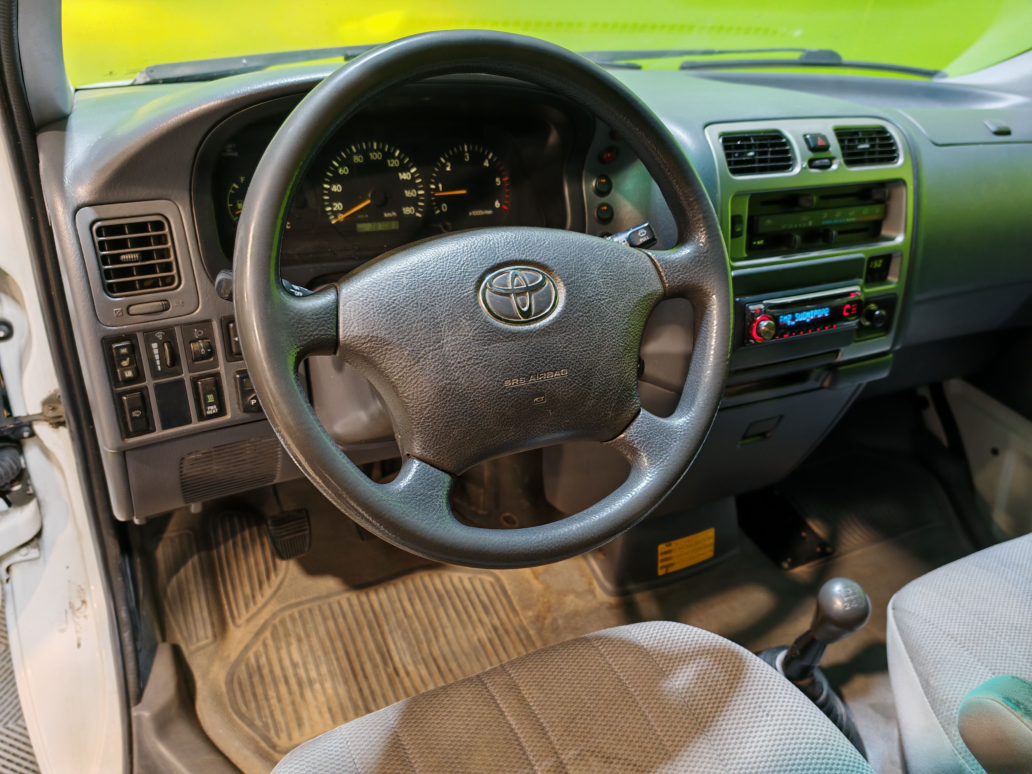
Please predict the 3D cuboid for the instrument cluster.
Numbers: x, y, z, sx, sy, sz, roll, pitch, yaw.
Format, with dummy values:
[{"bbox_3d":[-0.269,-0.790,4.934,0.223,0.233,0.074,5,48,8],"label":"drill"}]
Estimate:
[{"bbox_3d":[-0.095,-0.179,0.713,0.340,0.155,0.080,-12,13,-28],"label":"instrument cluster"}]

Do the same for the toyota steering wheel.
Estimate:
[{"bbox_3d":[-0.013,-0.063,0.613,0.390,0.390,0.095,-13,2,-25],"label":"toyota steering wheel"}]

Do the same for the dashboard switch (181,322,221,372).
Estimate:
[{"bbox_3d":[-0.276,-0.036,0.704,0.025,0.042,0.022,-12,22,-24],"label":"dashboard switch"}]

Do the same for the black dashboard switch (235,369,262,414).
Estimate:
[{"bbox_3d":[-0.237,0.001,0.734,0.032,0.038,0.025,-12,22,-24],"label":"black dashboard switch"}]

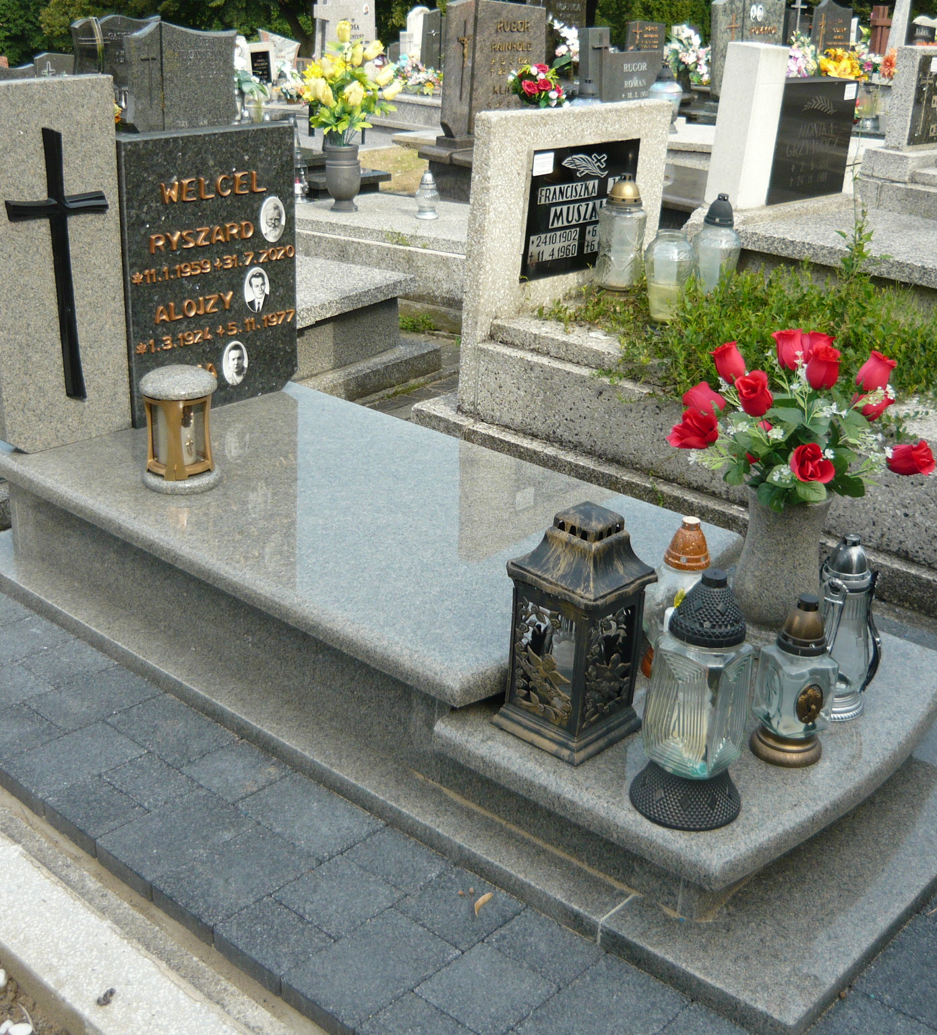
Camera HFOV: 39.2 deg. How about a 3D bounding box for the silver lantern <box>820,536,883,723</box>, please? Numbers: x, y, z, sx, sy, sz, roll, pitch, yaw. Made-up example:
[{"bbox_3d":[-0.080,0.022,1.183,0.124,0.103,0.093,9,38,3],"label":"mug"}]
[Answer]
[{"bbox_3d":[0.684,0.192,2.353,0.119,0.340,0.110,10,24,17],"label":"silver lantern"}]

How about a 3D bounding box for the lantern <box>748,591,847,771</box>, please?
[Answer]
[{"bbox_3d":[0.547,0.256,2.182,0.120,0.278,0.120,-6,24,-19],"label":"lantern"}]

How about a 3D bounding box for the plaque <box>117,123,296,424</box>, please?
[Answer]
[{"bbox_3d":[-0.661,-0.630,3.386,0.069,0.700,0.532,21,29,36],"label":"plaque"}]

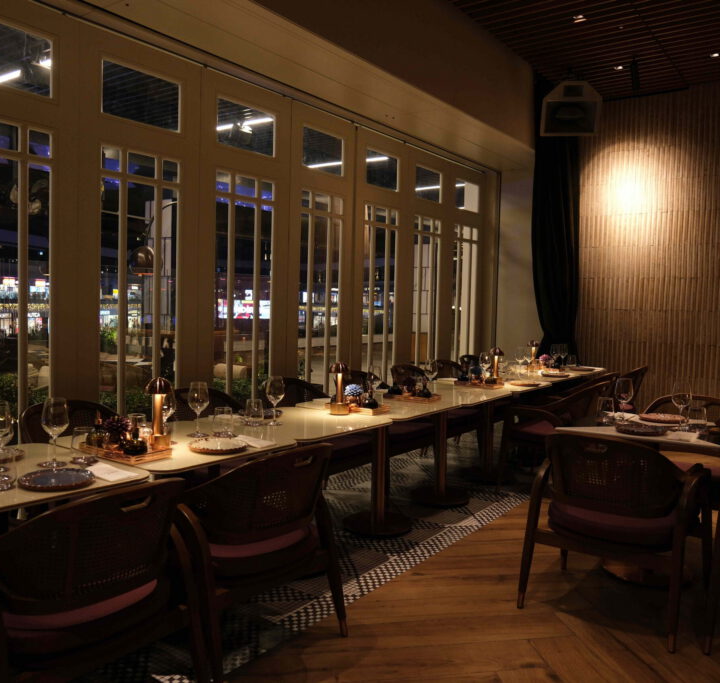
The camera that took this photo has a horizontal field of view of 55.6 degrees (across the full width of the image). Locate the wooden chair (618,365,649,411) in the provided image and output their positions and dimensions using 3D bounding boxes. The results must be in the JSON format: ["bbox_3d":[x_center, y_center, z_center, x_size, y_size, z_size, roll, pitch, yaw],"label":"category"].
[{"bbox_3d":[2.422,0.658,6.496,0.630,0.810,0.660,4,4,36],"label":"wooden chair"}]

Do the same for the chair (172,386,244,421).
[{"bbox_3d":[-0.829,0.717,4.145,0.621,0.818,0.640,4,4,36],"label":"chair"}]

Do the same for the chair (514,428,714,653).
[{"bbox_3d":[1.165,0.813,3.125,0.660,0.810,0.630,4,4,36],"label":"chair"}]

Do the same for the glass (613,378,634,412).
[{"bbox_3d":[1.494,0.333,3.857,0.097,0.246,0.097,4,4,36],"label":"glass"}]

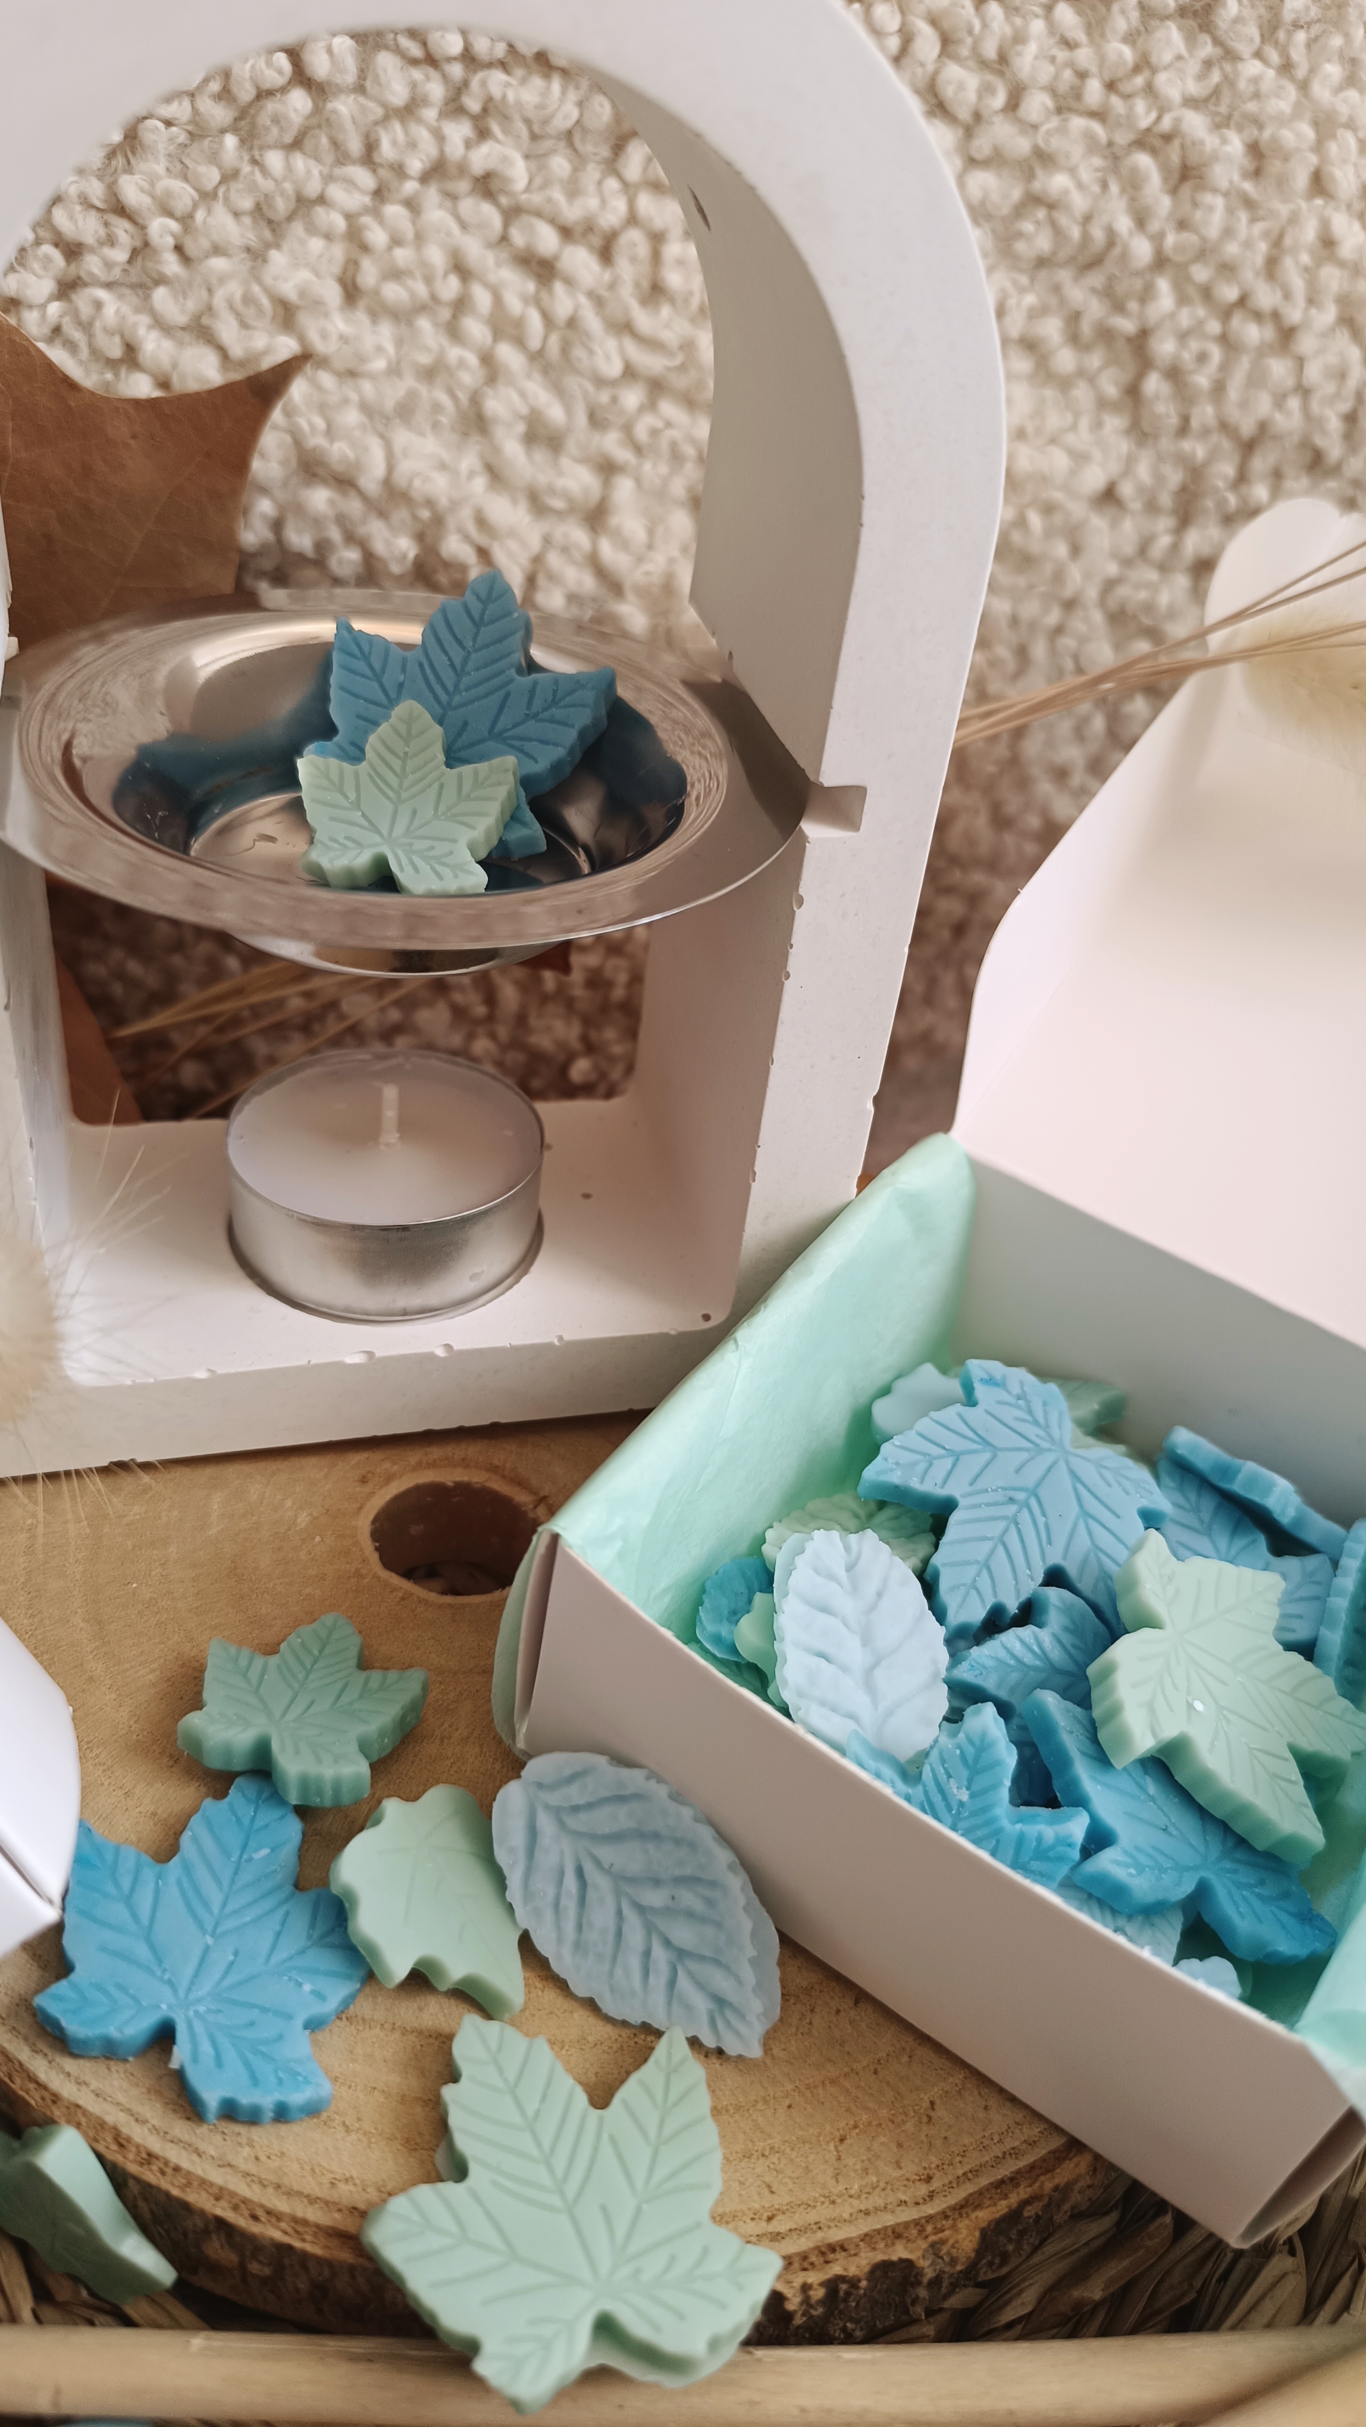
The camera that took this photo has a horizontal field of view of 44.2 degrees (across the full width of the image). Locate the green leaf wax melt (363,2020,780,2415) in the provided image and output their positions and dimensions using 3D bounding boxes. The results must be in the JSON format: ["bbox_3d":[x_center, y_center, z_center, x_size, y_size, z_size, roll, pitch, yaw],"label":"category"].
[{"bbox_3d":[-0.010,0.079,0.135,0.030,0.006,0.032,-17,46,-28],"label":"green leaf wax melt"}]

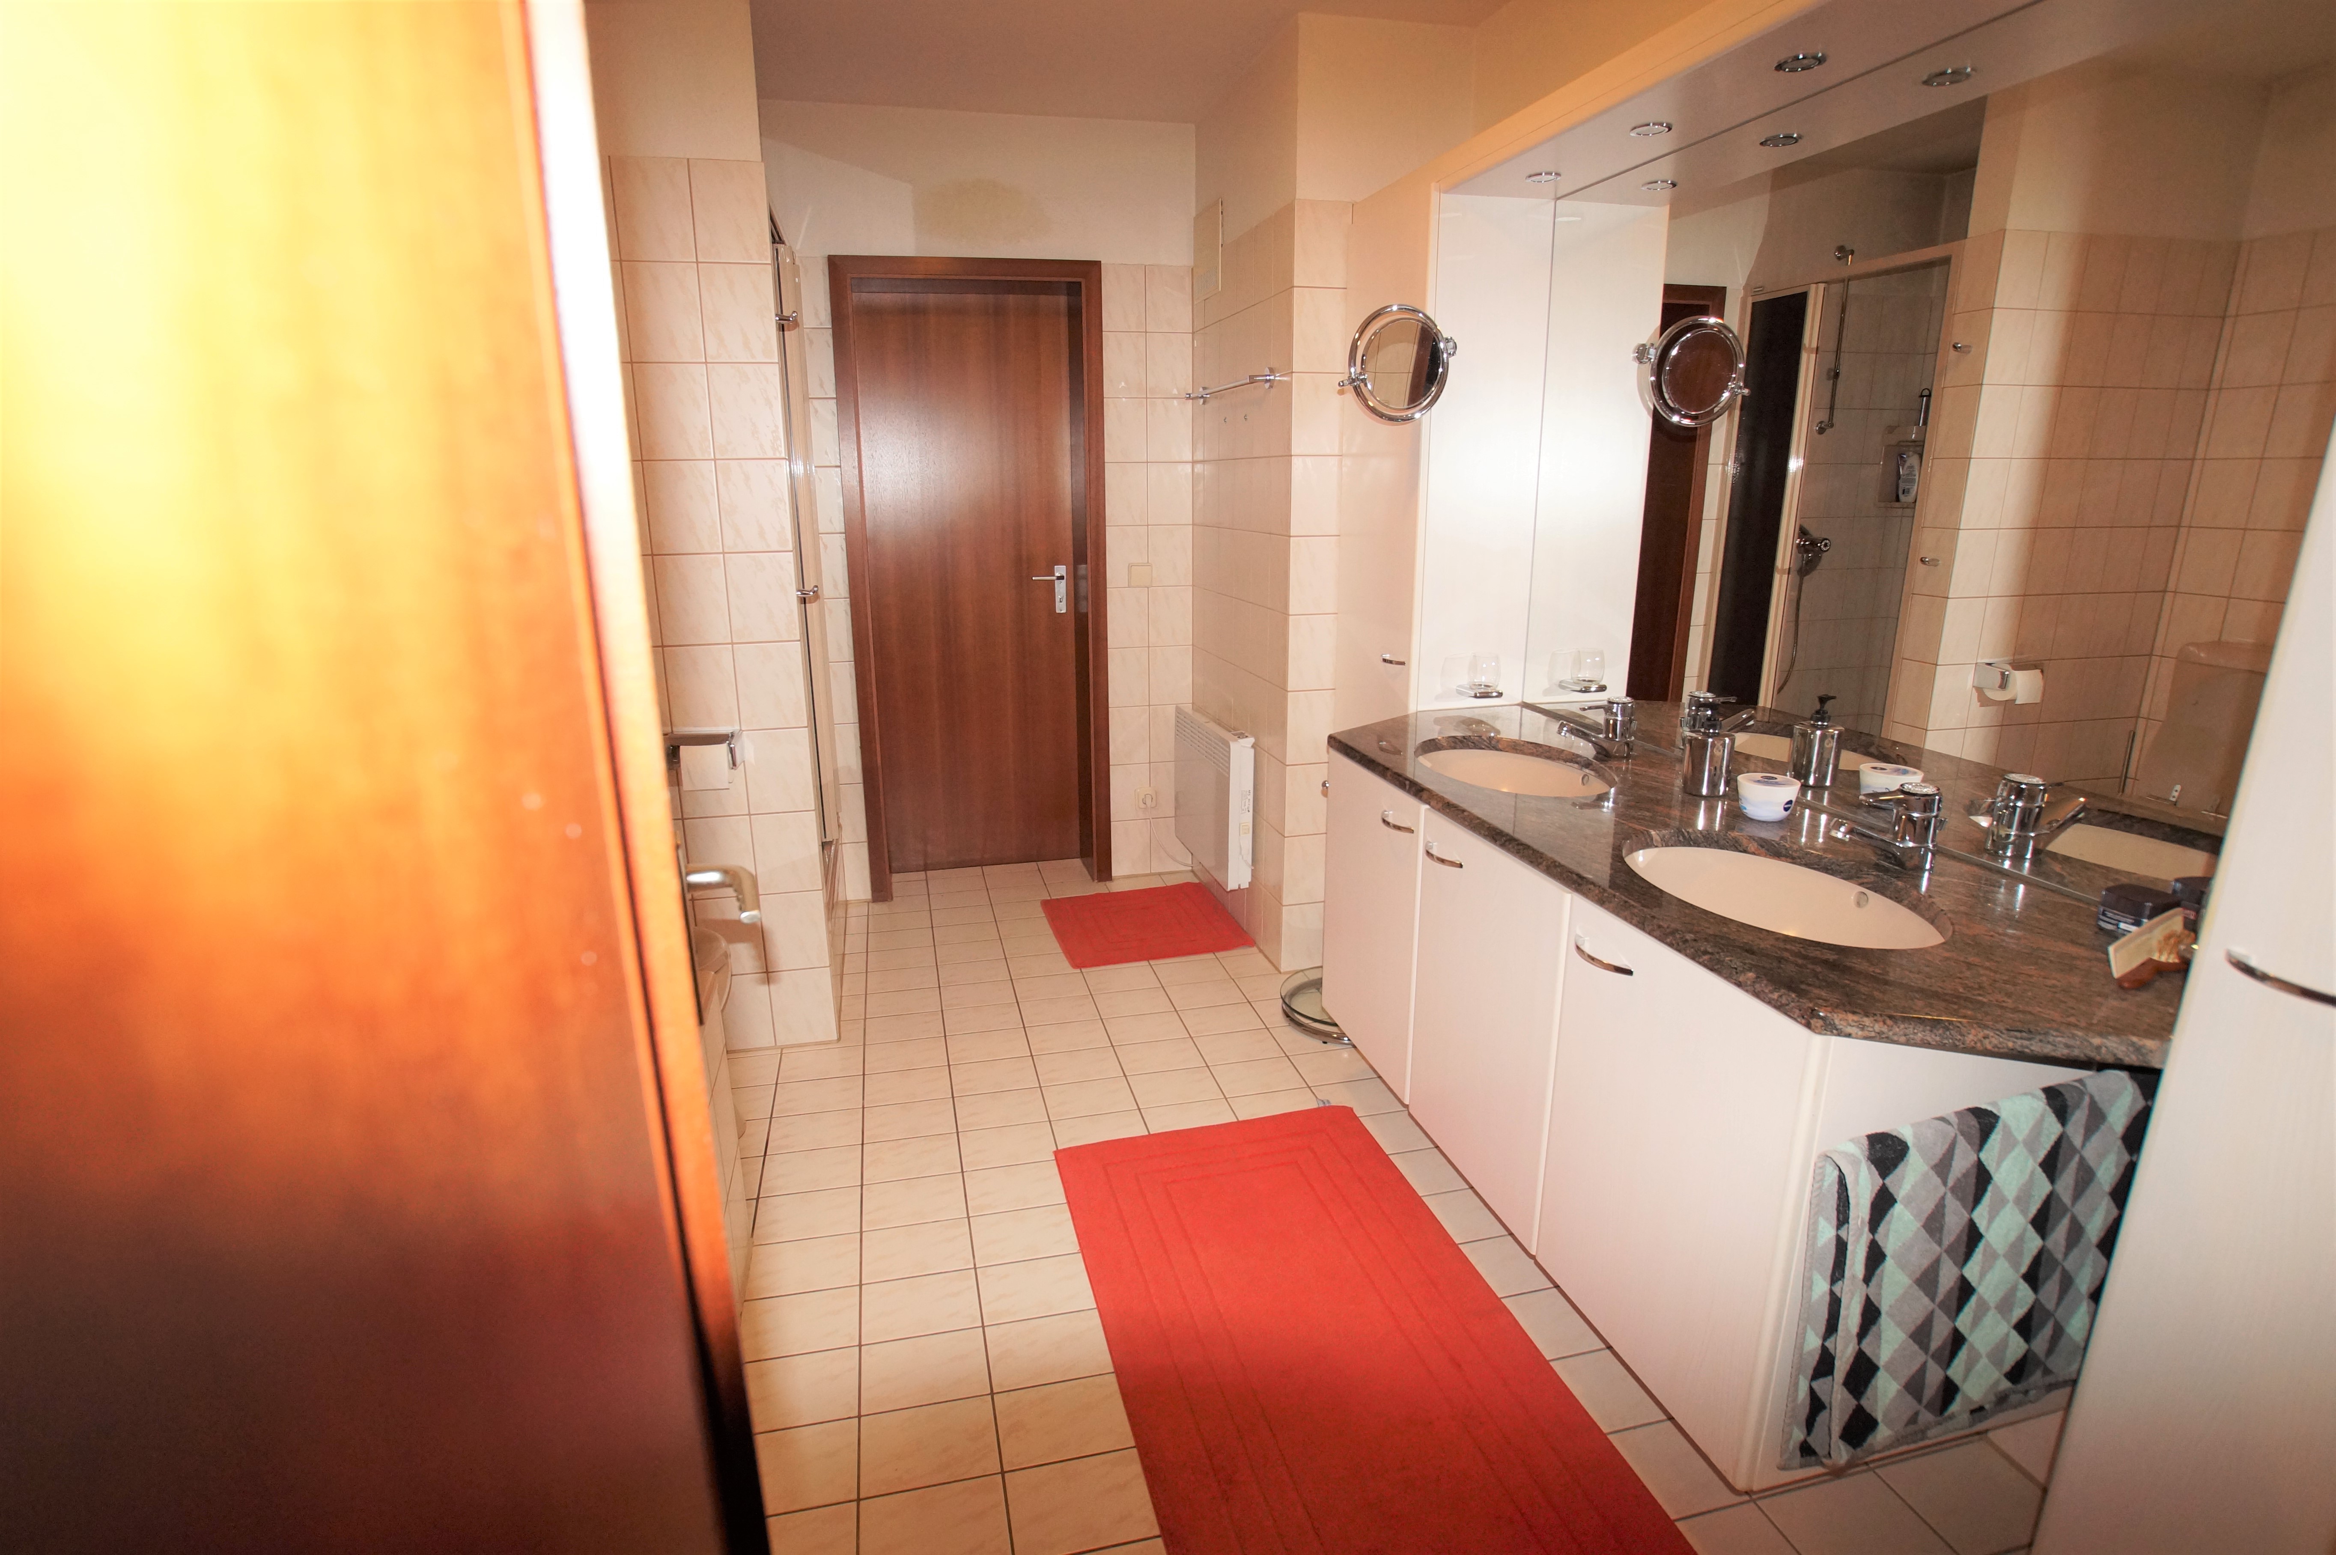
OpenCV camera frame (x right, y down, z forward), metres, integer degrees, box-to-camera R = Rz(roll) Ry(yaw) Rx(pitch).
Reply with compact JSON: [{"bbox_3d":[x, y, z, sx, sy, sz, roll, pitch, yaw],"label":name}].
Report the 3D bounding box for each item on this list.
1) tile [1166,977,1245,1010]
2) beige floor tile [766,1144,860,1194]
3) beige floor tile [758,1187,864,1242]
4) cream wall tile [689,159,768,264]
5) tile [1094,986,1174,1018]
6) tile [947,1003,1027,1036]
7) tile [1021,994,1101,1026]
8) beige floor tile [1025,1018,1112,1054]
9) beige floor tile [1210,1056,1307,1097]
[{"bbox_3d":[0.106,0.623,2.927,0.200,0.010,0.147,-3,15,-15],"label":"tile"},{"bbox_3d":[-0.739,0.822,2.159,0.198,0.010,0.138,-4,16,-12],"label":"beige floor tile"},{"bbox_3d":[-0.692,0.851,2.006,0.200,0.010,0.147,-3,15,-15],"label":"beige floor tile"},{"bbox_3d":[-0.917,-1.186,2.184,0.150,0.200,0.010,-3,15,-14],"label":"cream wall tile"},{"bbox_3d":[-0.096,0.620,2.835,0.200,0.010,0.139,-4,16,-13],"label":"tile"},{"bbox_3d":[-0.494,0.656,2.783,0.200,0.010,0.147,-3,15,-15],"label":"tile"},{"bbox_3d":[-0.295,0.645,2.831,0.200,0.010,0.147,-3,15,-15],"label":"tile"},{"bbox_3d":[-0.257,0.680,2.691,0.200,0.010,0.147,-3,15,-15],"label":"beige floor tile"},{"bbox_3d":[0.218,0.730,2.523,0.200,0.010,0.148,-3,15,-14],"label":"beige floor tile"}]

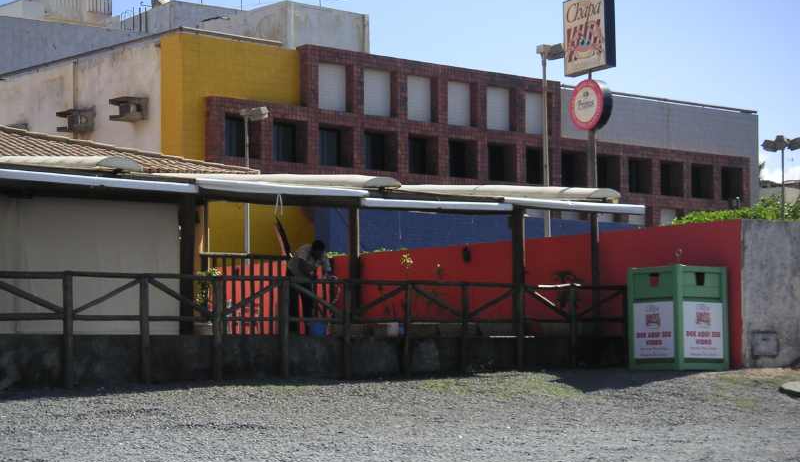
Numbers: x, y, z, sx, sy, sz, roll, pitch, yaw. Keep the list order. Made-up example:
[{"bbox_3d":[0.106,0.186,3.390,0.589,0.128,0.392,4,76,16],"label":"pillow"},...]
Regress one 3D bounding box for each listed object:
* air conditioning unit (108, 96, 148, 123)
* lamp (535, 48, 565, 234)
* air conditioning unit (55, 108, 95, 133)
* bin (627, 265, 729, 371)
[{"bbox_3d":[-5.997,-2.708,35.711,0.670,0.500,0.610,3,-5,-41],"label":"air conditioning unit"},{"bbox_3d":[2.610,-0.426,26.946,0.240,5.435,0.620,3,-5,-41],"label":"lamp"},{"bbox_3d":[-7.505,-2.556,37.411,0.670,0.500,0.610,3,-5,-41],"label":"air conditioning unit"},{"bbox_3d":[3.822,1.201,22.233,0.955,1.422,0.955,2,-5,-35],"label":"bin"}]

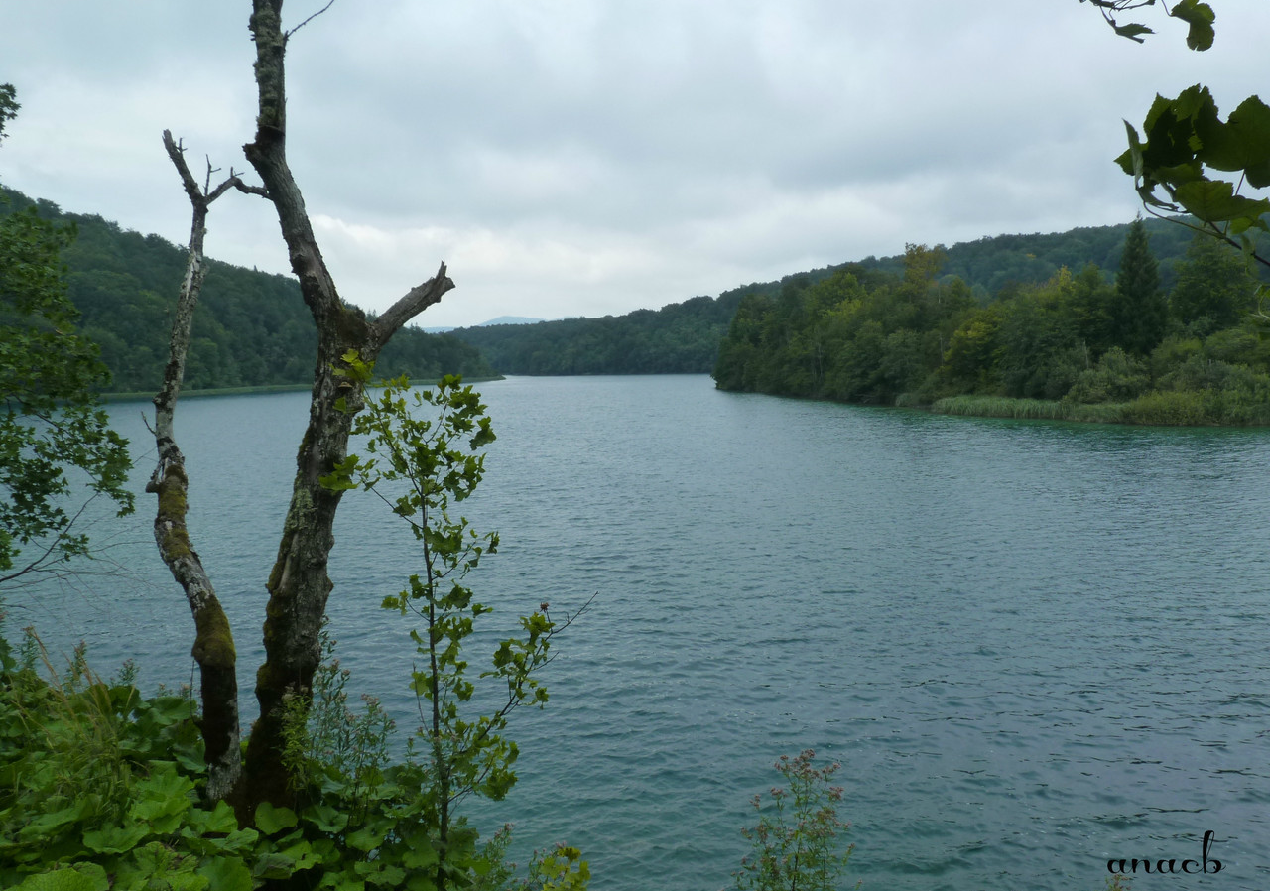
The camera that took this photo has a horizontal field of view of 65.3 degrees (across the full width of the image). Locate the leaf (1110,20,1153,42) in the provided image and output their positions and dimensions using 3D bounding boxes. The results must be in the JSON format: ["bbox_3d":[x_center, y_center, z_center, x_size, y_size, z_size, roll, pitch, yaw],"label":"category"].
[{"bbox_3d":[0.978,-0.817,1.950,0.082,0.040,0.065,1,5,18],"label":"leaf"}]

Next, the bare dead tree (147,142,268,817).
[{"bbox_3d":[-1.803,0.090,4.200,0.430,2.800,0.340,0,4,0],"label":"bare dead tree"}]

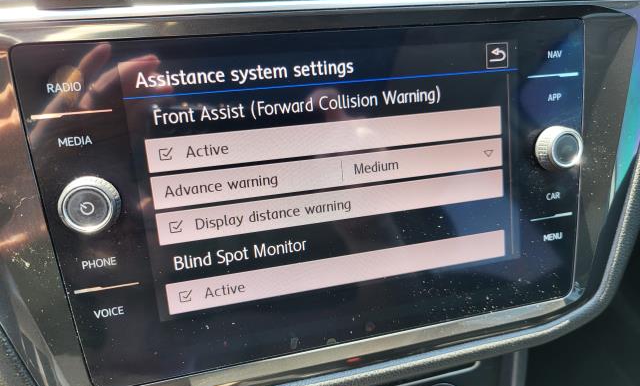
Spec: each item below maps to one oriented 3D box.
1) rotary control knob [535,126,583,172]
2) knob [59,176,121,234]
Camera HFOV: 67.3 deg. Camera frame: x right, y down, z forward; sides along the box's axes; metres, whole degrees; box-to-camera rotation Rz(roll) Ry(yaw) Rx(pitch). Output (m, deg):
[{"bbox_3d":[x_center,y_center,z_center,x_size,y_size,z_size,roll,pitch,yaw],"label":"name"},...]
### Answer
[{"bbox_3d":[0.115,-0.021,0.230,0.021,0.021,0.009,-7,13,-13],"label":"rotary control knob"},{"bbox_3d":[-0.087,0.005,0.182,0.021,0.021,0.009,-7,13,-13],"label":"knob"}]

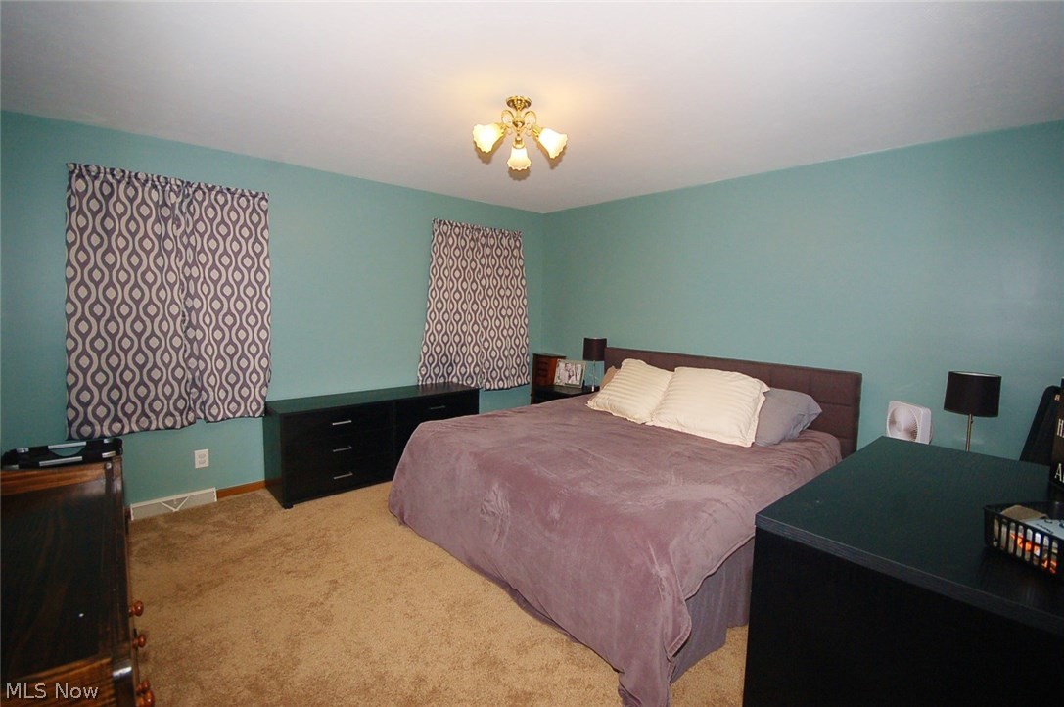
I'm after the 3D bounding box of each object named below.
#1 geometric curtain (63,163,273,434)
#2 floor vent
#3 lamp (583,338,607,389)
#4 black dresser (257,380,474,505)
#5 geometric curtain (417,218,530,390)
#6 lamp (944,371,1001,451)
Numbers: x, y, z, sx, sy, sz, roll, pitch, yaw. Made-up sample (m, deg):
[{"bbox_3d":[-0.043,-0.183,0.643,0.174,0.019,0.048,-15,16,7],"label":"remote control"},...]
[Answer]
[{"bbox_3d":[-2.303,-0.304,2.886,1.050,1.600,0.090,-5,9,-41],"label":"geometric curtain"},{"bbox_3d":[-2.408,1.024,3.002,0.450,0.095,0.050,-5,9,-41],"label":"floor vent"},{"bbox_3d":[0.593,0.106,4.195,0.215,0.510,0.215,1,7,0],"label":"lamp"},{"bbox_3d":[-1.235,0.676,3.734,1.600,0.666,0.410,-5,9,-41],"label":"black dresser"},{"bbox_3d":[-0.525,-0.438,4.410,1.250,1.630,0.100,-5,9,-41],"label":"geometric curtain"},{"bbox_3d":[2.273,0.365,2.306,0.210,0.510,0.210,-5,9,-41],"label":"lamp"}]

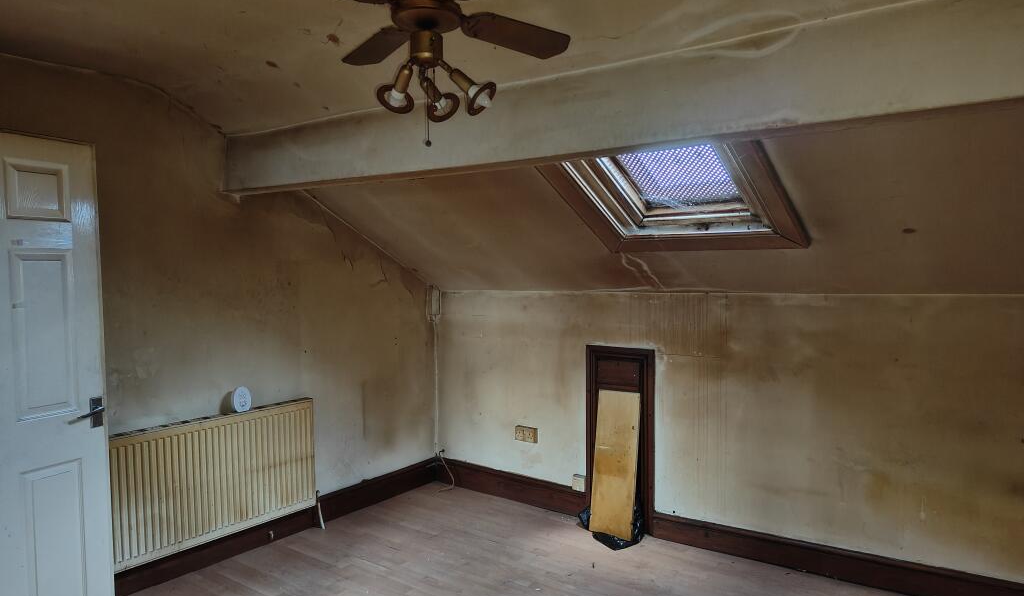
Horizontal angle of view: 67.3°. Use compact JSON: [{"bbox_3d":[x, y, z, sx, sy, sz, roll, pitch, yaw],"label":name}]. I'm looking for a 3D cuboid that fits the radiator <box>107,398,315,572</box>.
[{"bbox_3d":[-1.506,0.909,3.873,0.080,0.600,1.220,1,4,36],"label":"radiator"}]

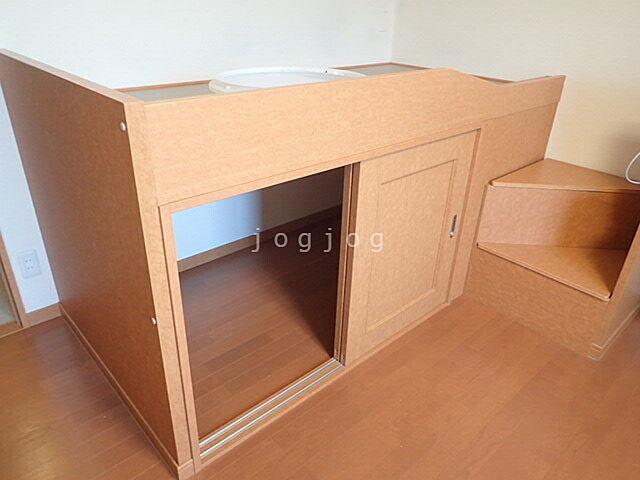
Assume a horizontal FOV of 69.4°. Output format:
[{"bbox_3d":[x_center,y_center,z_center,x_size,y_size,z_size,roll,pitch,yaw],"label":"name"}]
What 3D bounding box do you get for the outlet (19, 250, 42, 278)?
[{"bbox_3d":[-1.210,0.101,1.929,0.070,0.119,0.010,-21,35,-38],"label":"outlet"}]

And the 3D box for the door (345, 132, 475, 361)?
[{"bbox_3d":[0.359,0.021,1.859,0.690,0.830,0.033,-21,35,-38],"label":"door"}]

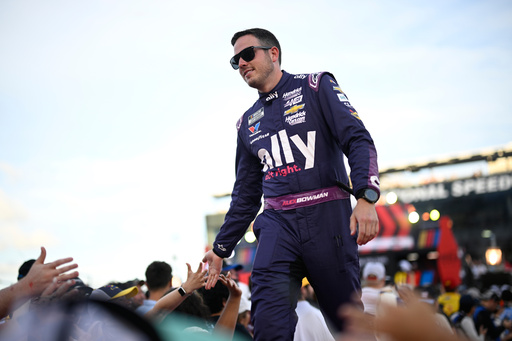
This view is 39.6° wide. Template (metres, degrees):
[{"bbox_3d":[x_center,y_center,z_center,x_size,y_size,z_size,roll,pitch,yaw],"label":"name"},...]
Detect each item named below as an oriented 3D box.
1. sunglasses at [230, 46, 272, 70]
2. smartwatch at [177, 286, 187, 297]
[{"bbox_3d":[-0.006,-0.442,2.820,0.150,0.050,0.145,-7,-9,-43],"label":"sunglasses"},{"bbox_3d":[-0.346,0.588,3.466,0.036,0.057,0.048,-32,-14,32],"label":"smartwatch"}]

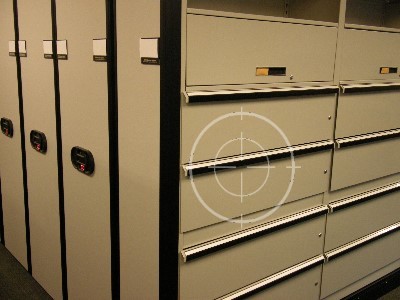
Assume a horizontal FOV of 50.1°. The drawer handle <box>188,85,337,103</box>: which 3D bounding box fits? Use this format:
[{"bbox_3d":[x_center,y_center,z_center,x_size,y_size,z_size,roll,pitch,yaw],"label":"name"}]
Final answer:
[{"bbox_3d":[0.298,-0.235,1.753,0.900,0.038,0.035,-8,16,-38],"label":"drawer handle"}]

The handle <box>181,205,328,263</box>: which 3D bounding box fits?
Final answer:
[{"bbox_3d":[0.306,0.374,2.010,0.949,0.039,0.035,-8,16,-38],"label":"handle"}]

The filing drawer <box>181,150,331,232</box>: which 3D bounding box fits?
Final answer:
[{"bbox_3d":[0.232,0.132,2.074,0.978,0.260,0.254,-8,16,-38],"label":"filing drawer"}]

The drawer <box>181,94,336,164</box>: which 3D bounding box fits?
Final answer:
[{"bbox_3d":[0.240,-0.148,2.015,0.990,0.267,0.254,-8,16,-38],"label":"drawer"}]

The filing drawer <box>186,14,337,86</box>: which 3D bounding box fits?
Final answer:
[{"bbox_3d":[0.190,-0.422,1.863,0.866,0.245,0.350,-8,16,-38],"label":"filing drawer"}]

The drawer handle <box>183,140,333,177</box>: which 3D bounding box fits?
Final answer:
[{"bbox_3d":[0.314,0.027,1.934,0.949,0.039,0.035,-8,16,-38],"label":"drawer handle"}]

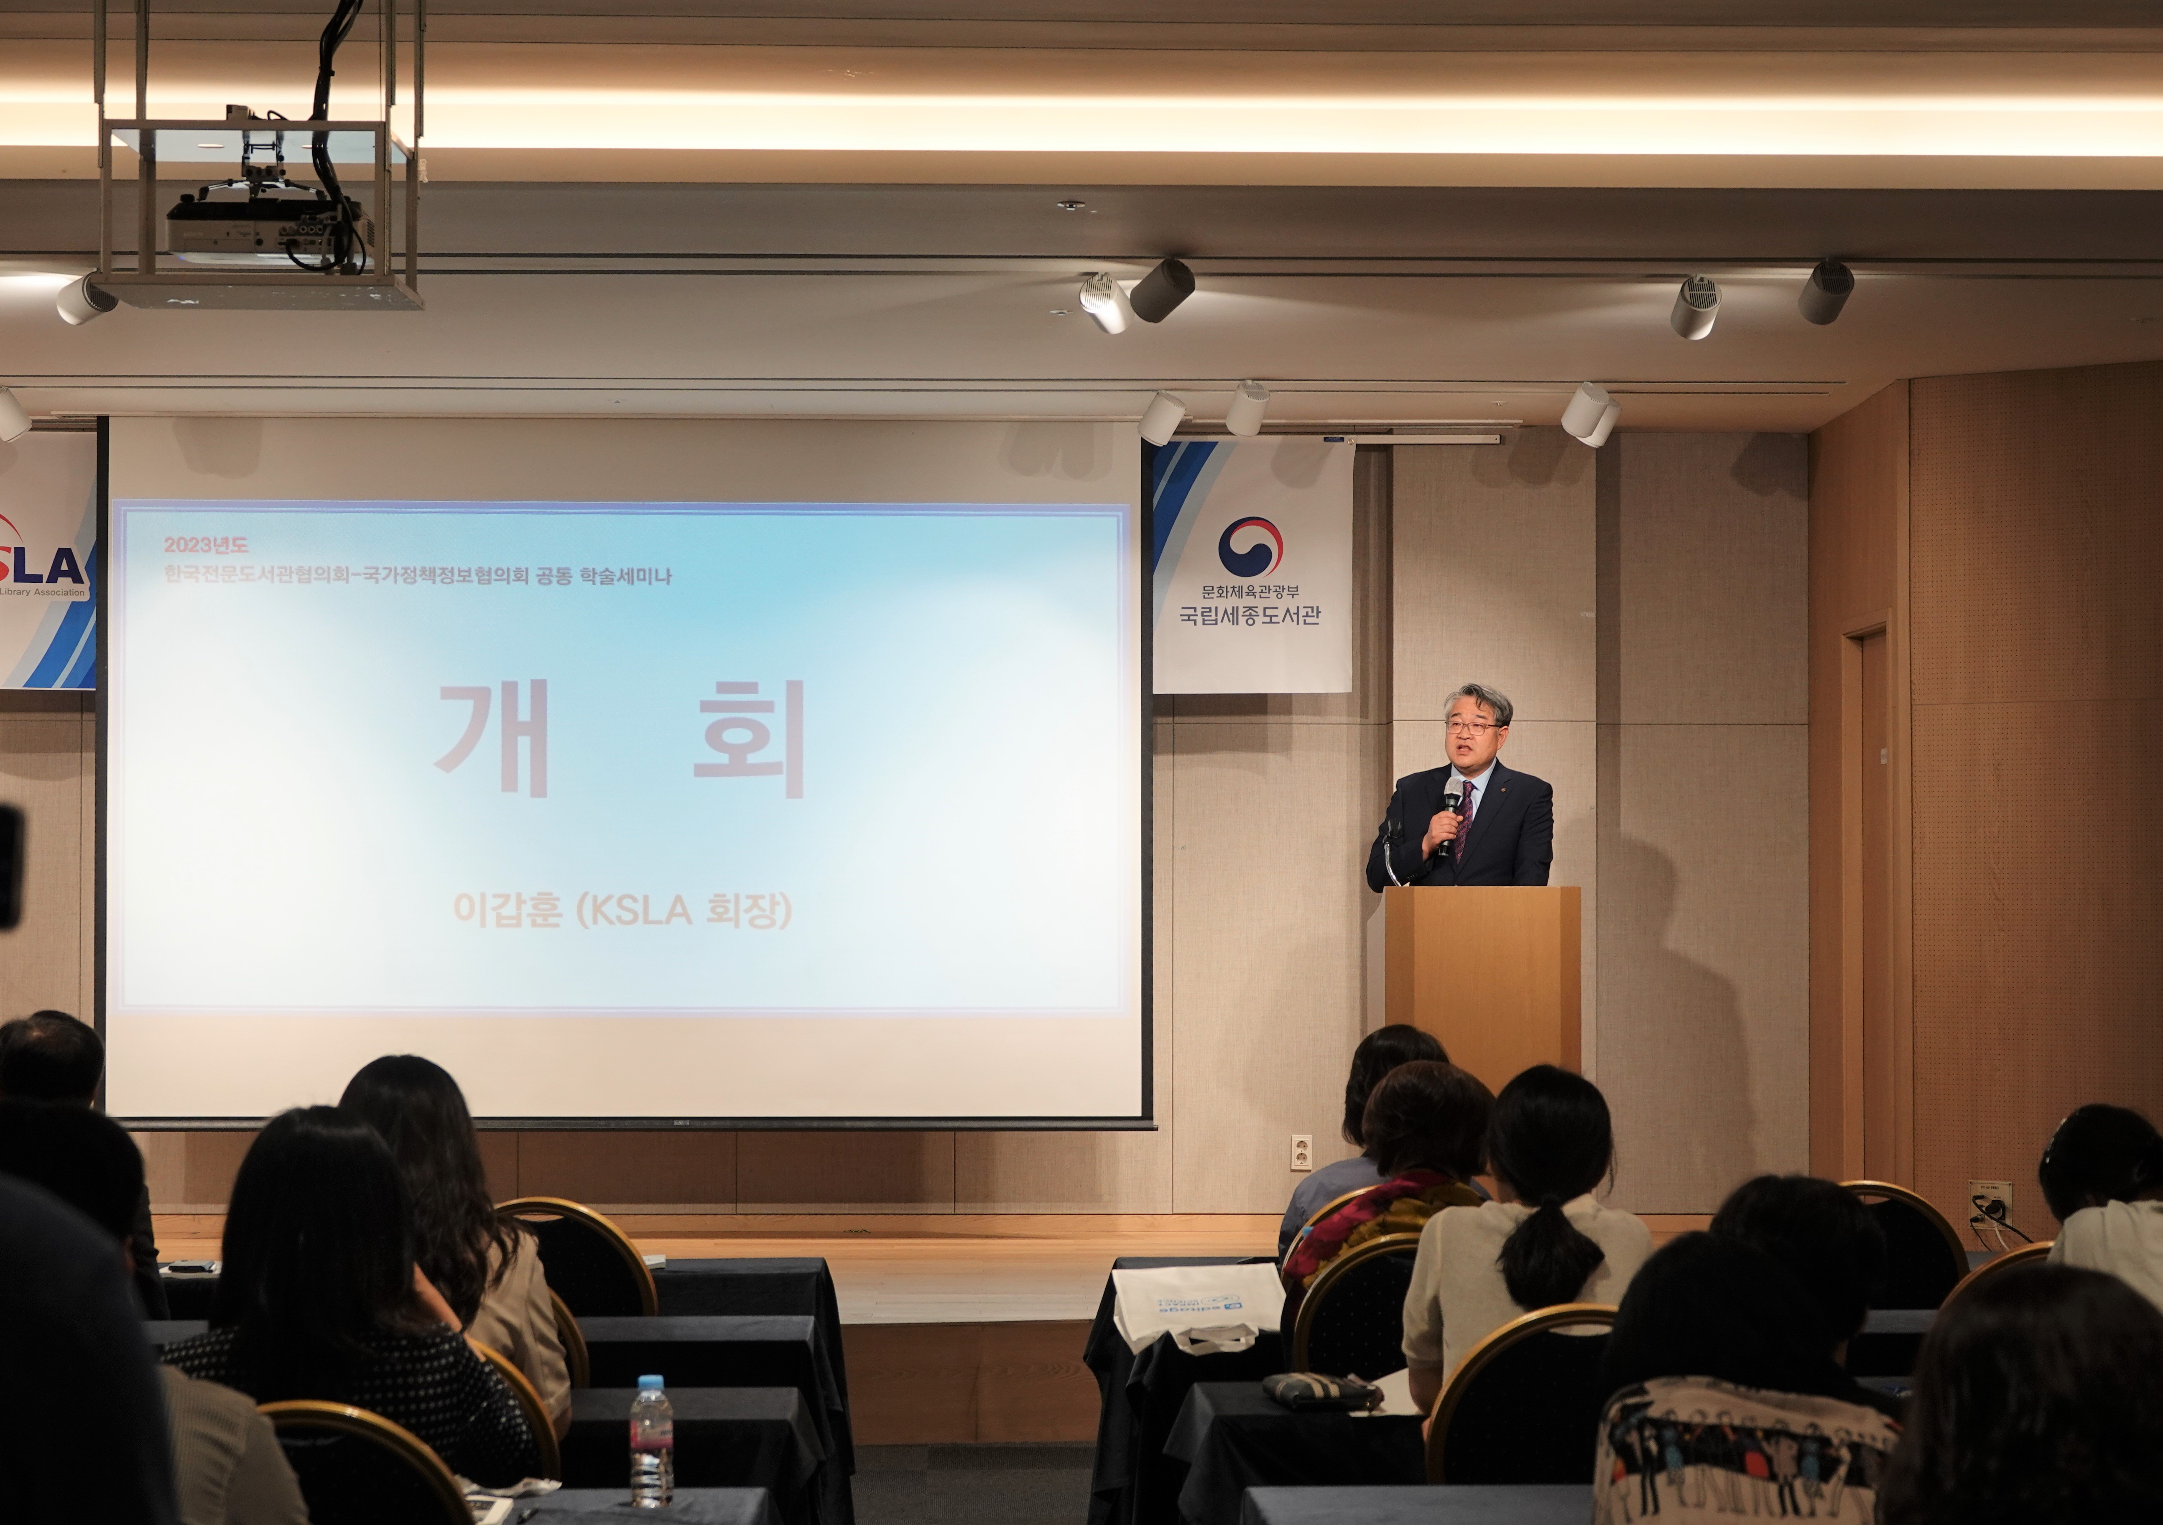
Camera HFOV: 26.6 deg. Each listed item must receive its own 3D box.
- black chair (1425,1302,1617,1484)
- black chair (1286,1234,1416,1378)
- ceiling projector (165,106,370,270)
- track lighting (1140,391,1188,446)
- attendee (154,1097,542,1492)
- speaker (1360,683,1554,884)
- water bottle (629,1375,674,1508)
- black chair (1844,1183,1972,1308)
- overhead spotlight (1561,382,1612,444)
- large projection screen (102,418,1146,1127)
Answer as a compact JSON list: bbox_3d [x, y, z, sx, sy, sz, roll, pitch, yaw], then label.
[{"bbox_3d":[0.712,1.253,6.830,0.440,0.950,0.570,0,-1,-1],"label":"black chair"},{"bbox_3d":[0.574,1.273,7.990,0.440,0.950,0.570,0,-1,-1],"label":"black chair"},{"bbox_3d":[-1.616,-1.133,9.100,0.385,0.275,0.330,0,-1,-2],"label":"ceiling projector"},{"bbox_3d":[0.245,-1.031,13.700,0.108,0.134,0.104,40,22,30],"label":"track lighting"},{"bbox_3d":[-1.056,1.103,6.600,0.540,1.240,0.780,0,-1,-1],"label":"attendee"},{"bbox_3d":[1.097,0.647,13.150,0.550,1.740,0.380,0,-1,10],"label":"speaker"},{"bbox_3d":[-0.560,0.887,5.975,0.056,0.173,0.056,0,-1,-2],"label":"water bottle"},{"bbox_3d":[1.558,1.308,9.441,0.455,0.920,0.560,0,-1,-2],"label":"black chair"},{"bbox_3d":[1.485,-1.034,13.460,0.104,0.134,0.108,1,42,-35],"label":"overhead spotlight"},{"bbox_3d":[-1.434,0.031,14.450,3.330,2.270,0.060,0,-1,-1],"label":"large projection screen"}]

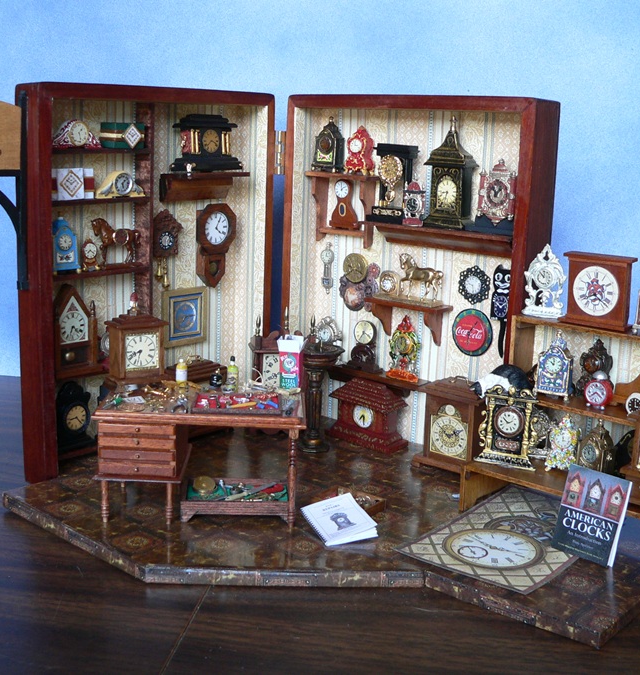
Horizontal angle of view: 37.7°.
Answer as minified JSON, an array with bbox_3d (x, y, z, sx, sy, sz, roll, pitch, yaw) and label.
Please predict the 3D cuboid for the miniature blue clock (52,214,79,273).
[{"bbox_3d":[-0.163,-0.060,0.588,0.013,0.036,0.019,14,17,42],"label":"miniature blue clock"}]

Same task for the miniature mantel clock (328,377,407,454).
[{"bbox_3d":[0.033,0.049,0.627,0.054,0.041,0.024,12,16,37],"label":"miniature mantel clock"}]

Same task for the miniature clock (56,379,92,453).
[{"bbox_3d":[-0.147,0.046,0.555,0.011,0.041,0.029,12,16,38],"label":"miniature clock"}]

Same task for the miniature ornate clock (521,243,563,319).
[{"bbox_3d":[0.142,-0.036,0.585,0.025,0.044,0.009,12,16,37],"label":"miniature ornate clock"}]

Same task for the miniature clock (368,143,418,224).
[{"bbox_3d":[0.046,-0.098,0.596,0.029,0.048,0.013,12,16,37],"label":"miniature clock"}]

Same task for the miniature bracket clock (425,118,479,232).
[{"bbox_3d":[0.081,-0.102,0.579,0.031,0.067,0.013,13,16,39],"label":"miniature bracket clock"}]

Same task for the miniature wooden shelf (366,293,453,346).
[{"bbox_3d":[0.062,-0.010,0.663,0.062,0.029,0.020,12,16,39],"label":"miniature wooden shelf"}]

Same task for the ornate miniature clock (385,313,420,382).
[{"bbox_3d":[0.058,0.006,0.623,0.025,0.043,0.009,13,16,39],"label":"ornate miniature clock"}]

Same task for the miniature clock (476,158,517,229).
[{"bbox_3d":[0.104,-0.085,0.552,0.020,0.039,0.007,12,16,37],"label":"miniature clock"}]

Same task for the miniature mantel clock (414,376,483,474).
[{"bbox_3d":[0.082,0.054,0.577,0.043,0.061,0.019,12,15,36],"label":"miniature mantel clock"}]

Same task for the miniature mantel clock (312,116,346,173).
[{"bbox_3d":[0.007,-0.143,0.694,0.021,0.040,0.013,11,16,35],"label":"miniature mantel clock"}]

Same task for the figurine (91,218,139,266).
[{"bbox_3d":[-0.134,-0.063,0.616,0.009,0.030,0.032,14,17,42],"label":"figurine"}]

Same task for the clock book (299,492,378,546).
[{"bbox_3d":[0.011,0.106,0.542,0.032,0.006,0.040,-9,21,-19],"label":"clock book"}]

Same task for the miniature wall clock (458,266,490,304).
[{"bbox_3d":[0.105,-0.035,0.633,0.026,0.027,0.003,12,16,39],"label":"miniature wall clock"}]

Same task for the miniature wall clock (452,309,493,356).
[{"bbox_3d":[0.095,-0.003,0.585,0.029,0.029,0.003,12,16,37],"label":"miniature wall clock"}]

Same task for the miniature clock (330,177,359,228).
[{"bbox_3d":[0.019,-0.100,0.697,0.024,0.036,0.007,12,16,38],"label":"miniature clock"}]

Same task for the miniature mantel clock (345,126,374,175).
[{"bbox_3d":[0.030,-0.135,0.677,0.018,0.034,0.013,11,16,36],"label":"miniature mantel clock"}]

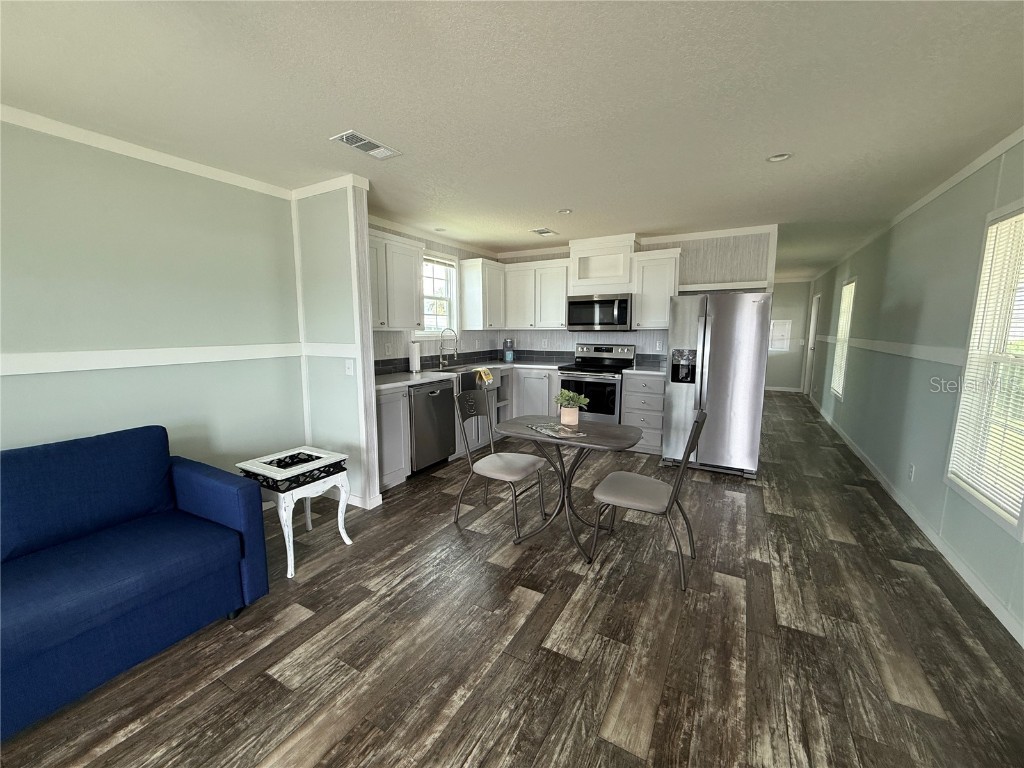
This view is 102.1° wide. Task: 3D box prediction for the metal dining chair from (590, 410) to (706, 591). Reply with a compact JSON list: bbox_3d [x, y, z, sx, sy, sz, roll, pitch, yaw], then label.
[{"bbox_3d":[0.804,0.616,2.462,0.585,0.935,0.445,4,9,29],"label":"metal dining chair"}]

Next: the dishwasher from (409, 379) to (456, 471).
[{"bbox_3d":[-0.981,0.398,4.163,0.605,0.835,0.612,4,8,29],"label":"dishwasher"}]

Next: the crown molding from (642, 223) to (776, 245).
[{"bbox_3d":[2.161,-1.672,4.666,1.382,0.083,0.028,4,8,29],"label":"crown molding"}]

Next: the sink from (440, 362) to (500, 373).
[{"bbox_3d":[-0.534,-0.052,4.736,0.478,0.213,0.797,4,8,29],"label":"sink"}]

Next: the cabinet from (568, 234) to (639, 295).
[{"bbox_3d":[1.107,-1.406,4.994,0.785,0.655,0.325,4,9,29],"label":"cabinet"}]

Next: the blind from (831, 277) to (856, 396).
[{"bbox_3d":[4.506,-0.586,5.621,0.100,1.595,0.830,4,9,29],"label":"blind"}]

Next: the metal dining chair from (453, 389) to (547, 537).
[{"bbox_3d":[-0.071,0.528,2.975,0.591,0.939,0.454,4,8,29],"label":"metal dining chair"}]

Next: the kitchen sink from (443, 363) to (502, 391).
[{"bbox_3d":[-0.534,-0.045,4.737,0.478,0.227,0.797,4,8,29],"label":"kitchen sink"}]

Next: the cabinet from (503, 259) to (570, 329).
[{"bbox_3d":[0.395,-1.160,5.508,0.928,0.866,0.316,4,8,29],"label":"cabinet"}]

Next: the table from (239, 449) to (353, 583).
[{"bbox_3d":[-1.339,0.768,2.601,0.465,0.590,0.470,4,9,29],"label":"table"}]

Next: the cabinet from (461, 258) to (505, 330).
[{"bbox_3d":[-0.362,-1.151,5.428,0.315,0.865,0.570,4,9,29],"label":"cabinet"}]

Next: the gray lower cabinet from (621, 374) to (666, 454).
[{"bbox_3d":[1.588,0.316,4.816,0.495,0.875,0.585,4,9,29],"label":"gray lower cabinet"}]

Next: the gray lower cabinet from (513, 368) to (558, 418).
[{"bbox_3d":[0.451,0.232,5.473,0.619,0.880,0.626,4,8,29],"label":"gray lower cabinet"}]

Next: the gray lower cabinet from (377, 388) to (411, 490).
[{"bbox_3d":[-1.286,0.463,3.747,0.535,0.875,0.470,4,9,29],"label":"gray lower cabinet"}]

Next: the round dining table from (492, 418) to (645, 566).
[{"bbox_3d":[0.360,0.657,2.746,0.907,0.738,0.616,4,8,29],"label":"round dining table"}]

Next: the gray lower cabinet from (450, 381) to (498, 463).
[{"bbox_3d":[-0.632,0.325,4.814,0.605,0.877,0.846,4,8,29],"label":"gray lower cabinet"}]

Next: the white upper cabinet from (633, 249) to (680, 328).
[{"bbox_3d":[1.673,-1.054,4.732,0.465,0.868,0.315,4,9,29],"label":"white upper cabinet"}]

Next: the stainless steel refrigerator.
[{"bbox_3d":[2.075,-0.018,4.239,0.835,1.700,0.860,4,9,29],"label":"stainless steel refrigerator"}]

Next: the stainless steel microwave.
[{"bbox_3d":[1.115,-0.874,5.077,0.759,0.397,0.399,4,8,29],"label":"stainless steel microwave"}]

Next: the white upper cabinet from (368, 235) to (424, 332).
[{"bbox_3d":[-1.259,-0.928,3.832,0.310,0.863,0.940,4,9,29],"label":"white upper cabinet"}]

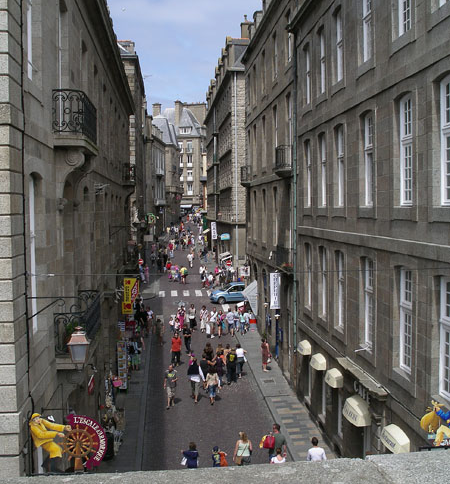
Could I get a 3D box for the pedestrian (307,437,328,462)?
[{"bbox_3d":[2.599,6.452,18.396,0.580,1.730,0.420,-1,3,-5],"label":"pedestrian"}]

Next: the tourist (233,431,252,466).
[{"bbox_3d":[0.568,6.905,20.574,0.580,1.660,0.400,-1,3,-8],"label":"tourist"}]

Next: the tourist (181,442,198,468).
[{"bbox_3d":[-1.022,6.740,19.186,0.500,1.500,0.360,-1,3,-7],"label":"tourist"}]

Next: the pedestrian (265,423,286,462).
[{"bbox_3d":[1.595,6.446,19.608,0.660,1.760,0.450,-1,3,-5],"label":"pedestrian"}]

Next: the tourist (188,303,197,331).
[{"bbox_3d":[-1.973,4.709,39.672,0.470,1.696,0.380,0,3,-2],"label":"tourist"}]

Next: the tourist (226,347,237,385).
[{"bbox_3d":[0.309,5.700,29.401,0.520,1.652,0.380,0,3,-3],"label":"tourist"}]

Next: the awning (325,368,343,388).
[{"bbox_3d":[3.752,4.674,22.007,0.330,0.410,1.020,-1,3,-5],"label":"awning"}]

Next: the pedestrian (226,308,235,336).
[{"bbox_3d":[0.313,4.870,38.815,0.520,1.740,0.420,-1,3,0],"label":"pedestrian"}]

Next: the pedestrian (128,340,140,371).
[{"bbox_3d":[-4.447,5.539,31.555,0.500,1.567,0.420,-1,3,-20],"label":"pedestrian"}]

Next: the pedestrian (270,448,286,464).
[{"bbox_3d":[1.637,7.066,19.580,0.480,1.550,0.360,-1,3,-5],"label":"pedestrian"}]

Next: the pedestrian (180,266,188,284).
[{"bbox_3d":[-3.713,3.020,58.571,0.520,1.630,0.450,-1,3,-5],"label":"pedestrian"}]

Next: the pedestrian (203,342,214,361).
[{"bbox_3d":[-0.751,5.618,30.481,0.500,1.660,0.420,-1,3,-5],"label":"pedestrian"}]

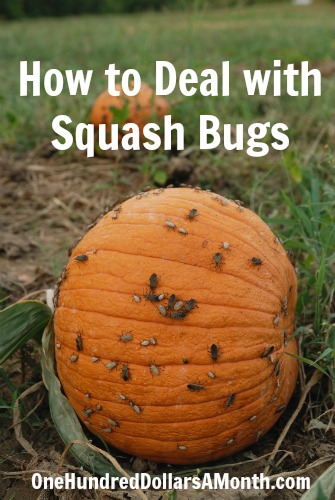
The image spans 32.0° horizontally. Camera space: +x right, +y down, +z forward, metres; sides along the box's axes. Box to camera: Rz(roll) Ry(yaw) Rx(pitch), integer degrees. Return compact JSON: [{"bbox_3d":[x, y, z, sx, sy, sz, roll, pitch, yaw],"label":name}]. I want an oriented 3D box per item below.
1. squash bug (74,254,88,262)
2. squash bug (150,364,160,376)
[{"bbox_3d":[-0.089,0.009,0.600,0.016,0.005,0.007,-7,59,36],"label":"squash bug"},{"bbox_3d":[-0.011,0.109,0.527,0.006,0.012,0.004,-27,4,12],"label":"squash bug"}]

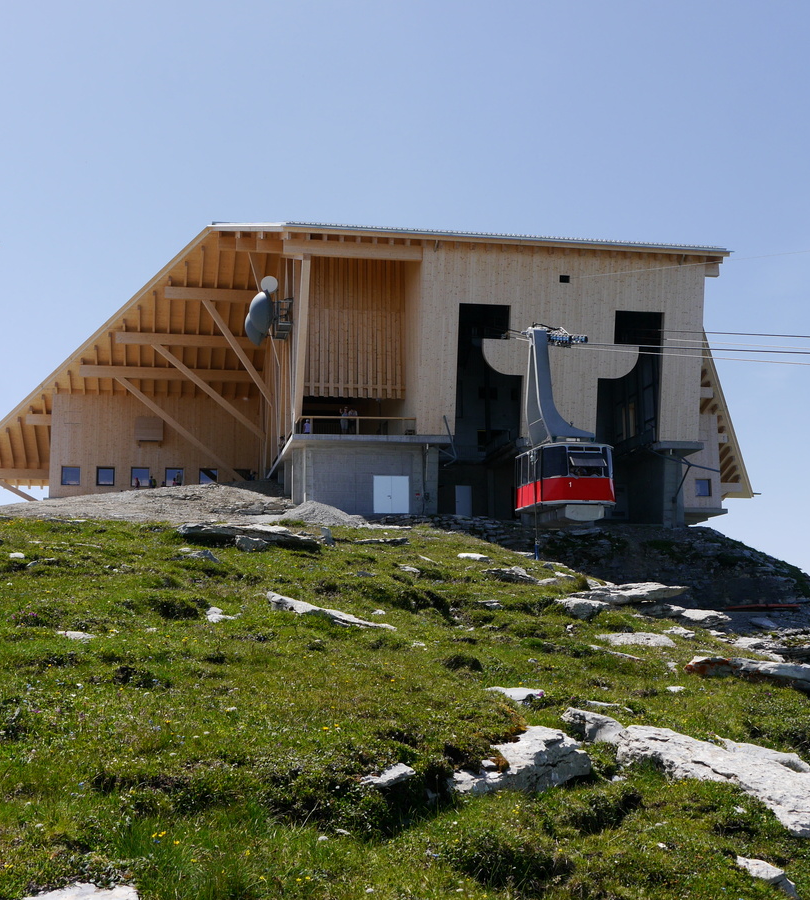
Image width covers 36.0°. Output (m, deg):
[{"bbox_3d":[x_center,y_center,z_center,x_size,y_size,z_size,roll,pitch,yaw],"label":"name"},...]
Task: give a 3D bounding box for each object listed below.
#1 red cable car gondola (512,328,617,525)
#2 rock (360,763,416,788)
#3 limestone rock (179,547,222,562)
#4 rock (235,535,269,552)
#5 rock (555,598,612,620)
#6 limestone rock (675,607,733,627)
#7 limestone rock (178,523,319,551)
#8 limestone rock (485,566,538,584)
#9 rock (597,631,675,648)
[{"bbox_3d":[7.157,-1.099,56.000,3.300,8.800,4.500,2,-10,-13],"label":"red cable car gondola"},{"bbox_3d":[-0.088,1.630,6.248,0.269,0.116,0.194,0,-9,-1],"label":"rock"},{"bbox_3d":[-3.785,1.934,23.097,0.747,0.279,0.501,1,-10,-9],"label":"limestone rock"},{"bbox_3d":[-3.205,1.965,26.226,0.688,0.376,0.461,1,-10,-7],"label":"rock"},{"bbox_3d":[2.150,1.921,15.032,0.692,0.249,0.464,-2,-10,8],"label":"rock"},{"bbox_3d":[3.917,2.198,16.376,0.705,0.222,0.472,-3,-10,13],"label":"limestone rock"},{"bbox_3d":[-3.334,1.843,26.590,2.876,0.585,1.334,1,-10,-7],"label":"limestone rock"},{"bbox_3d":[1.755,2.068,20.568,0.822,0.279,0.551,-1,-10,5],"label":"limestone rock"},{"bbox_3d":[2.369,1.939,12.773,0.762,0.163,0.511,-2,-10,10],"label":"rock"}]

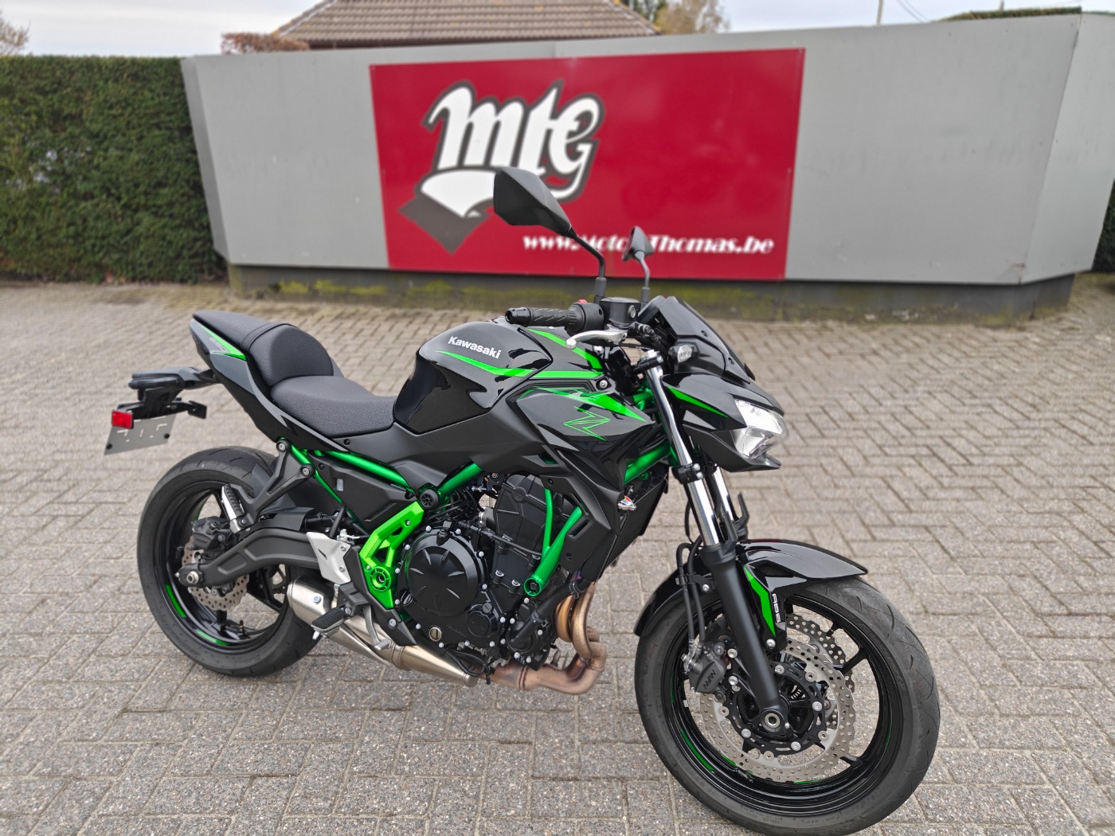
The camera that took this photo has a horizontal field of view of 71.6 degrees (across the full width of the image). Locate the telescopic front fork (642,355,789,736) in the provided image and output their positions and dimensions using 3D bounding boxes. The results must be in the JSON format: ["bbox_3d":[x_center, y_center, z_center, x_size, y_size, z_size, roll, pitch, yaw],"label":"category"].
[{"bbox_3d":[0.338,0.229,1.590,0.120,0.790,0.260,-18,0,22],"label":"telescopic front fork"}]

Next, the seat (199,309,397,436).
[{"bbox_3d":[-0.655,-0.119,1.935,0.655,0.250,0.270,7,9,20],"label":"seat"}]

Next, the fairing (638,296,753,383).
[{"bbox_3d":[0.292,-0.160,1.562,0.215,0.165,0.230,7,9,20],"label":"fairing"}]

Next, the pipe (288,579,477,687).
[{"bbox_3d":[-0.412,0.495,1.783,0.520,0.155,0.140,20,13,18],"label":"pipe"}]

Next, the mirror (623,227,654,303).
[{"bbox_3d":[0.196,-0.371,1.883,0.125,0.205,0.240,7,9,20],"label":"mirror"}]

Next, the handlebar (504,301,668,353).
[{"bbox_3d":[0.113,-0.193,1.628,0.170,0.095,0.750,7,9,20],"label":"handlebar"}]

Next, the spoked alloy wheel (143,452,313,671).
[{"bbox_3d":[-0.859,0.385,2.073,0.624,0.624,0.160,7,9,20],"label":"spoked alloy wheel"}]

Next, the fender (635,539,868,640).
[{"bbox_3d":[0.387,0.365,1.587,0.440,0.265,0.180,7,9,20],"label":"fender"}]

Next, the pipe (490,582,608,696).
[{"bbox_3d":[-0.015,0.475,1.745,0.270,0.295,0.180,7,9,20],"label":"pipe"}]

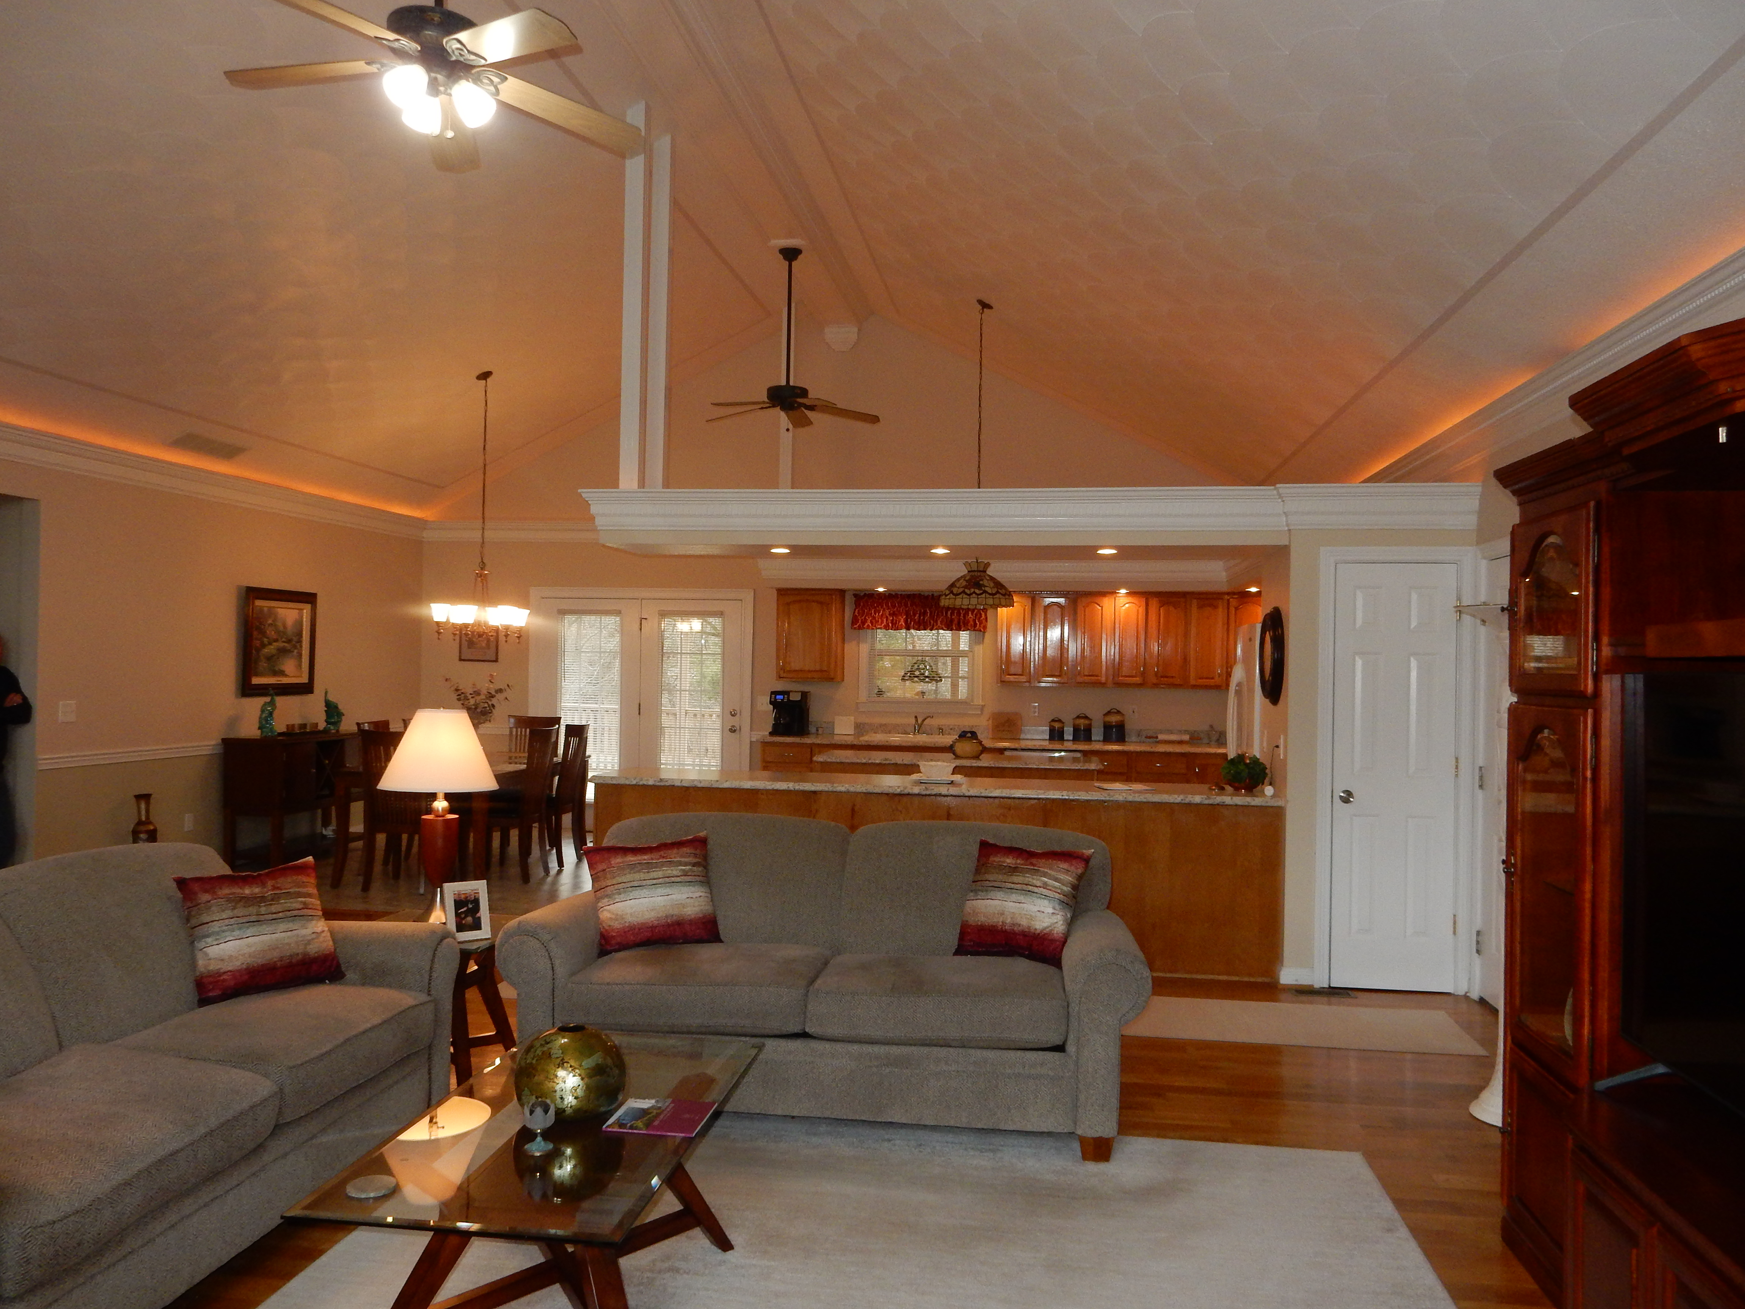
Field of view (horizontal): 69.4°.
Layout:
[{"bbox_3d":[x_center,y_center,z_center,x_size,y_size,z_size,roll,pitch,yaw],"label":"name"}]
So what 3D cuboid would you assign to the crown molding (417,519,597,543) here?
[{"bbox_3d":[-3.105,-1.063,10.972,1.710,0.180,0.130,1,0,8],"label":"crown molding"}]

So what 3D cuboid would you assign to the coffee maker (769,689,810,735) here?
[{"bbox_3d":[-0.685,0.504,10.493,0.270,0.365,0.280,1,0,9],"label":"coffee maker"}]

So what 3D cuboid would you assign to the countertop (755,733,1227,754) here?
[{"bbox_3d":[1.014,0.728,10.211,3.800,0.045,0.650,1,0,9],"label":"countertop"}]

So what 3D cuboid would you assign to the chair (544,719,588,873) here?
[{"bbox_3d":[-2.462,1.039,9.485,0.530,1.055,0.470,1,0,9],"label":"chair"}]

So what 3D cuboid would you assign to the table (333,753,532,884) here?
[{"bbox_3d":[-2.877,1.171,9.155,1.100,0.768,1.880,1,0,8],"label":"table"}]

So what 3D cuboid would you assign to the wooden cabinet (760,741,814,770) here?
[{"bbox_3d":[-0.622,1.156,10.340,0.483,0.880,0.610,1,0,8],"label":"wooden cabinet"}]

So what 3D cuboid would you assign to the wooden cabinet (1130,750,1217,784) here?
[{"bbox_3d":[2.381,1.186,10.110,0.674,0.880,0.600,1,0,8],"label":"wooden cabinet"}]

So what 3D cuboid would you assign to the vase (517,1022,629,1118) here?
[{"bbox_3d":[-0.690,0.960,2.893,0.250,0.205,0.250,1,0,8],"label":"vase"}]

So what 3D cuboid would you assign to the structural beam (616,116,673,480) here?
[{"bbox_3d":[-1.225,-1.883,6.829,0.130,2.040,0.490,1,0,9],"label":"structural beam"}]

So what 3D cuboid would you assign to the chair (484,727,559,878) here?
[{"bbox_3d":[-2.481,1.013,8.630,0.530,1.040,0.460,1,0,5],"label":"chair"}]

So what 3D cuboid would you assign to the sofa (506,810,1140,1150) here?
[{"bbox_3d":[-0.129,1.099,4.479,2.130,0.940,0.920,1,0,9],"label":"sofa"}]

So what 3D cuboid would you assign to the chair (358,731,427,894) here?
[{"bbox_3d":[-3.081,1.022,8.390,0.470,1.055,0.580,1,0,9],"label":"chair"}]

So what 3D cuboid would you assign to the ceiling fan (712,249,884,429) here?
[{"bbox_3d":[-0.611,-2.359,9.180,1.300,1.214,1.300,1,0,8],"label":"ceiling fan"}]

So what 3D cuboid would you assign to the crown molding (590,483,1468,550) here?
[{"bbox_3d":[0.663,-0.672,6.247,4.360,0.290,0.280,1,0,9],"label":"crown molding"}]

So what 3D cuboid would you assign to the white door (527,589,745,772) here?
[{"bbox_3d":[-2.070,0.505,11.062,2.034,2.109,0.120,1,0,8],"label":"white door"}]

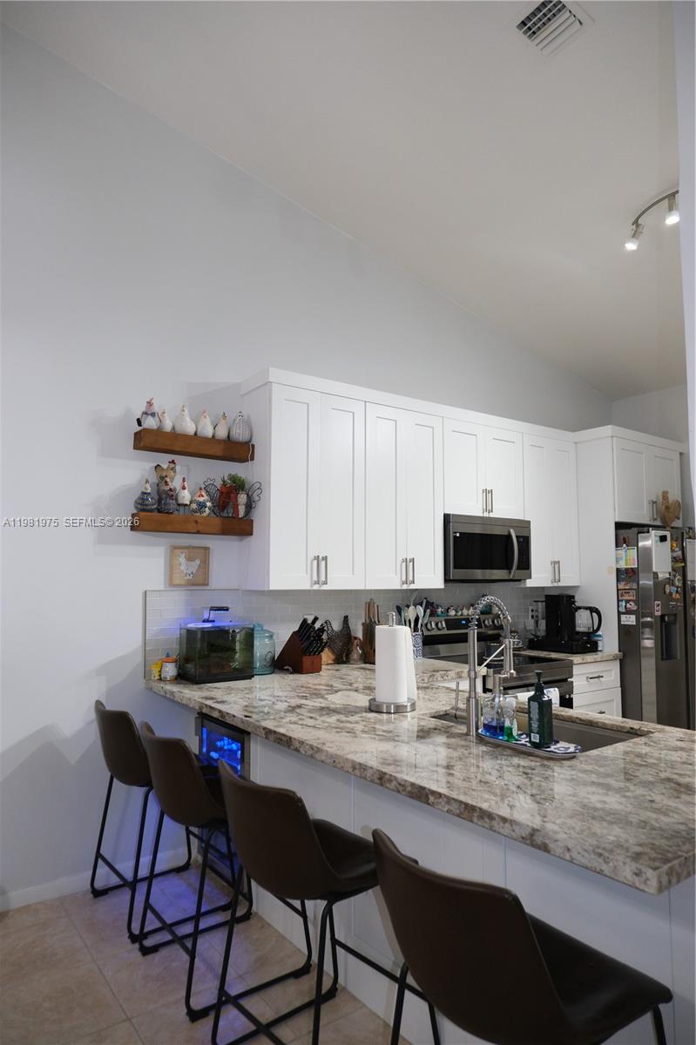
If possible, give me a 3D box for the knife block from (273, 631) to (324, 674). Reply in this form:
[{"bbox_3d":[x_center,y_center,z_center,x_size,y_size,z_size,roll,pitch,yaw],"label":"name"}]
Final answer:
[{"bbox_3d":[-0.261,0.674,3.542,0.129,0.213,0.247,4,-6,-36],"label":"knife block"}]

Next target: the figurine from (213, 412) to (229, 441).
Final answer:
[{"bbox_3d":[-0.665,-0.500,3.513,0.071,0.165,0.085,4,-6,-34],"label":"figurine"}]

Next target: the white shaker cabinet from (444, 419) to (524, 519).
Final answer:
[{"bbox_3d":[0.801,-0.324,4.466,0.766,0.603,0.325,4,-6,-36],"label":"white shaker cabinet"}]

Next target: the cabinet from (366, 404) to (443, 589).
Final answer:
[{"bbox_3d":[0.248,-0.132,4.040,0.609,1.056,0.325,4,-6,-36],"label":"cabinet"}]

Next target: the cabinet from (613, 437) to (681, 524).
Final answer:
[{"bbox_3d":[2.076,-0.263,5.231,0.932,0.598,0.605,4,-6,-36],"label":"cabinet"}]

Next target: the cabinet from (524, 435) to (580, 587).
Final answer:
[{"bbox_3d":[1.351,-0.065,4.853,0.602,1.056,0.325,4,-6,-36],"label":"cabinet"}]

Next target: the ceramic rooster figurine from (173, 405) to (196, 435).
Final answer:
[{"bbox_3d":[-0.829,-0.514,3.394,0.111,0.172,0.115,2,-5,-21],"label":"ceramic rooster figurine"}]

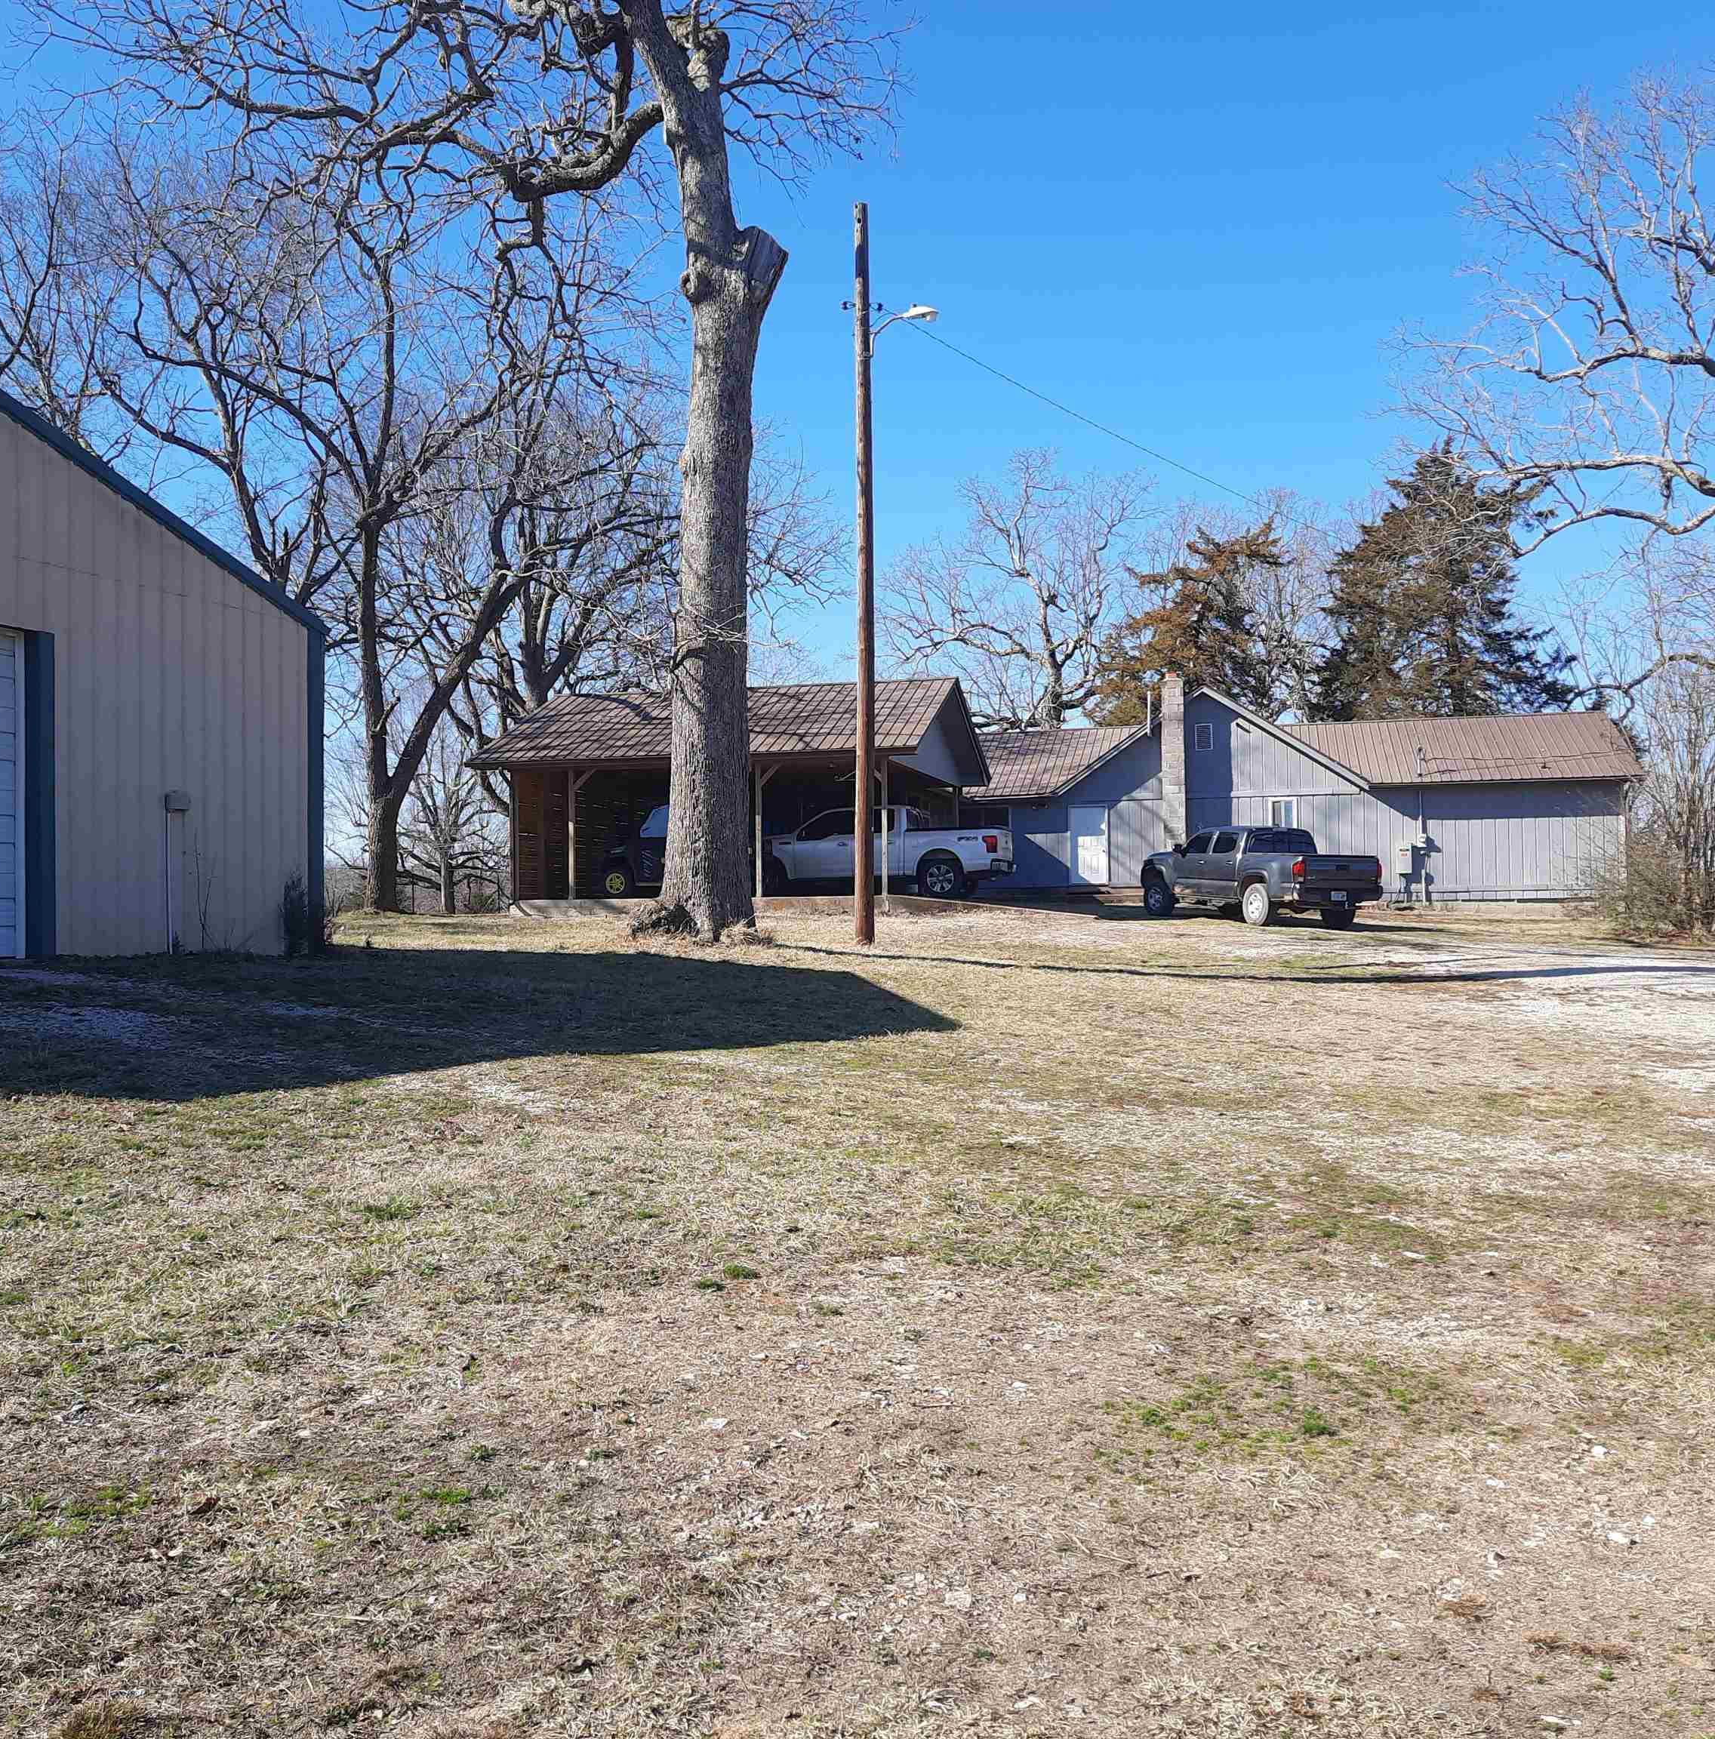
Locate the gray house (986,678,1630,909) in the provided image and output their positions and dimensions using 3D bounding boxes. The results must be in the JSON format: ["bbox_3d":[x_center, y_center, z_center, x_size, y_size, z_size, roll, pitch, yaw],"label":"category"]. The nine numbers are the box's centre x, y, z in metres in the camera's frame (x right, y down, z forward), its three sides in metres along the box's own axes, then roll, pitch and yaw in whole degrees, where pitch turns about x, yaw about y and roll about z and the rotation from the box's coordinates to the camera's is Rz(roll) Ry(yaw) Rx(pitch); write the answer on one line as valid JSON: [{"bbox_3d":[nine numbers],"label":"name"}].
[{"bbox_3d":[11.168,-1.731,46.139,17.515,5.750,9.300,-1,-2,14],"label":"gray house"}]

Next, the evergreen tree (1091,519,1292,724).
[{"bbox_3d":[12.068,-5.411,60.172,7.302,14.458,7.302,-1,-2,0],"label":"evergreen tree"}]

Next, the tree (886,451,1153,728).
[{"bbox_3d":[5.779,-6.513,59.202,9.493,16.748,9.493,-1,-2,0],"label":"tree"}]

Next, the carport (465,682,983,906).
[{"bbox_3d":[-2.315,-1.479,35.293,8.918,4.650,7.800,-1,-2,14],"label":"carport"}]

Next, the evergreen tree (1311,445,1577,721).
[{"bbox_3d":[20.118,-6.461,57.199,9.110,16.216,9.110,-1,-2,0],"label":"evergreen tree"}]

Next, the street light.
[{"bbox_3d":[0.446,-3.541,19.905,1.102,8.853,0.240,-1,-2,0],"label":"street light"}]

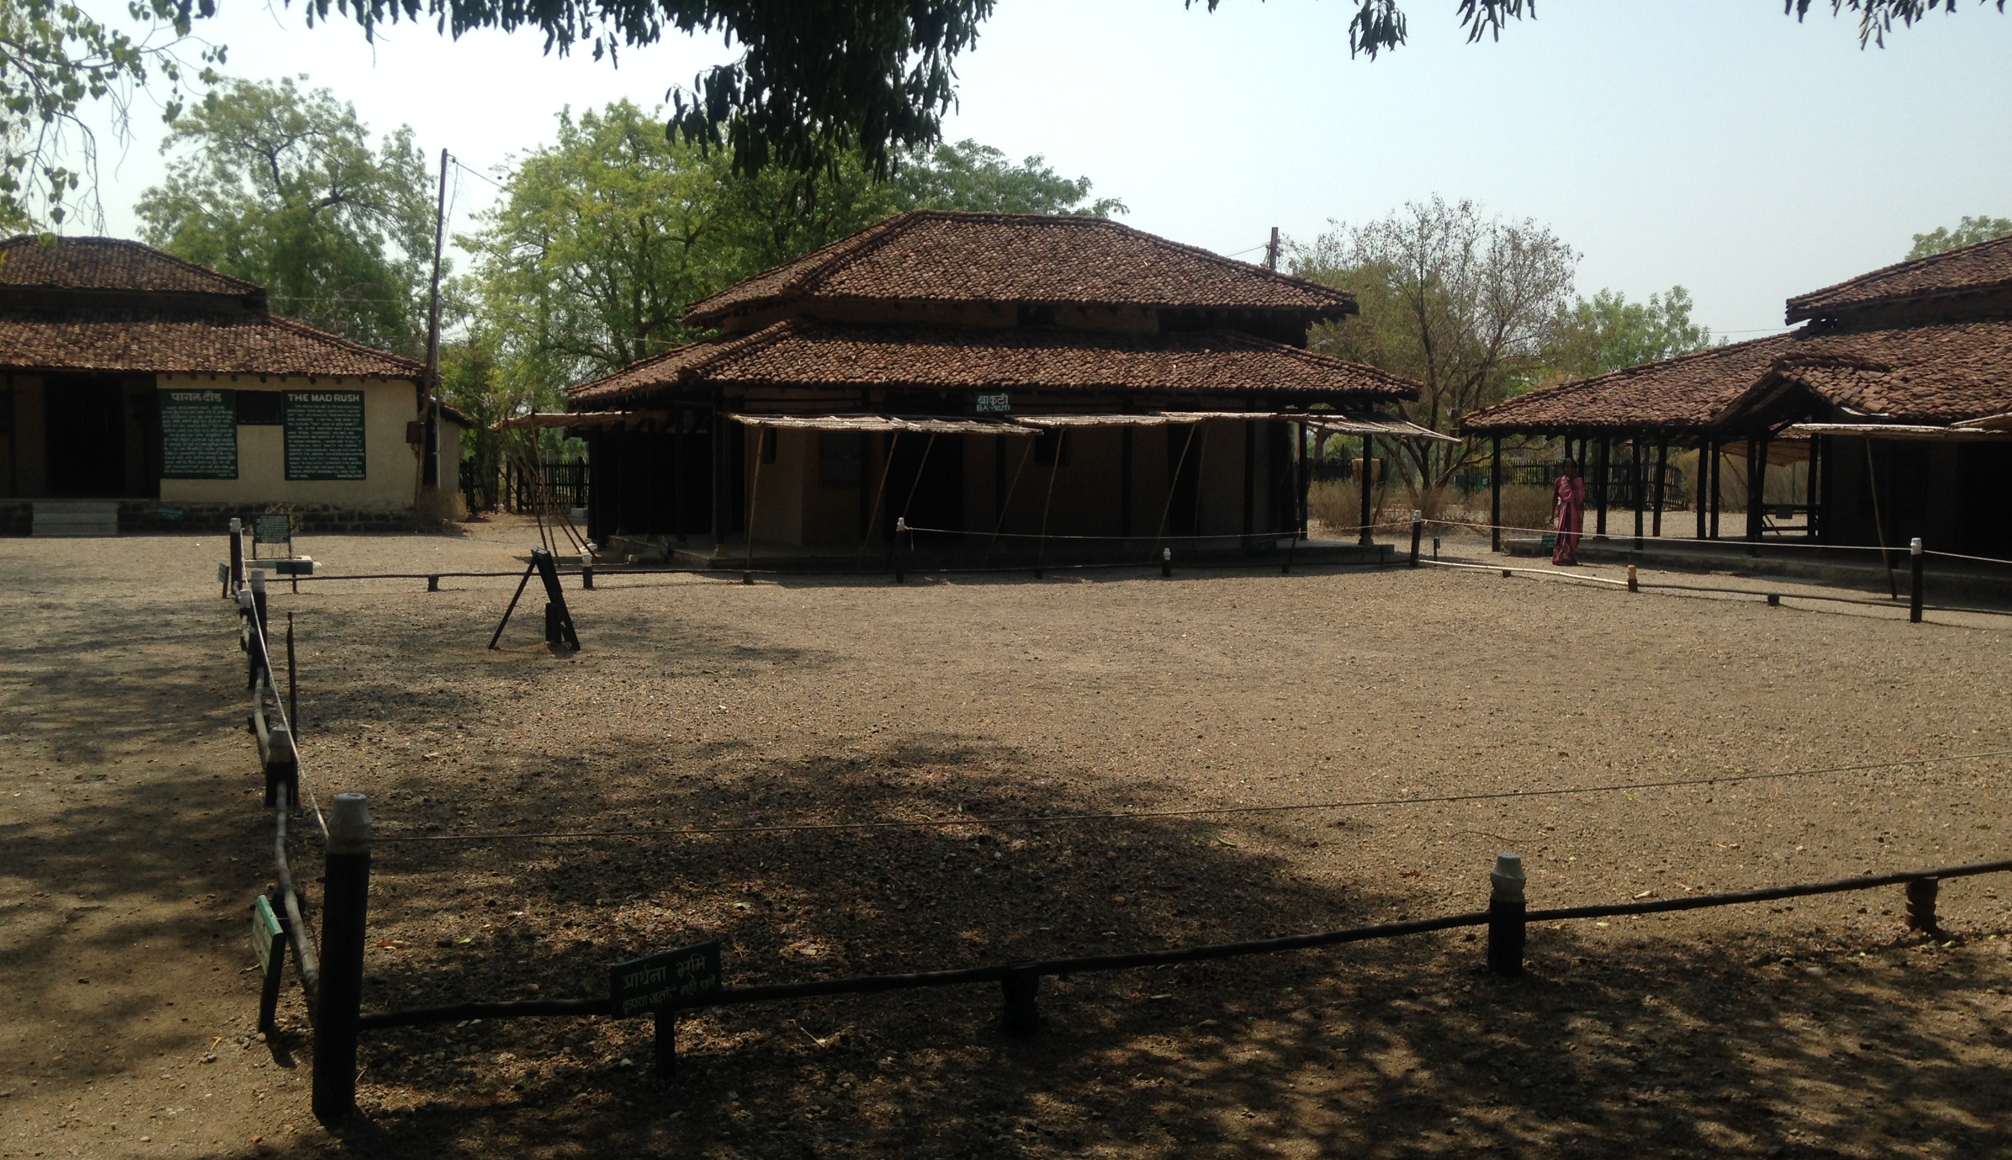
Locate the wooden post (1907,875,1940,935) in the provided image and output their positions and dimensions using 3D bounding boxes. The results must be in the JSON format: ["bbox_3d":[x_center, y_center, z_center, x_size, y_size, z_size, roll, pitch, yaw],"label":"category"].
[{"bbox_3d":[3.074,1.091,6.471,0.098,0.176,0.098,-1,4,-21],"label":"wooden post"}]

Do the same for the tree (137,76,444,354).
[{"bbox_3d":[-20.519,-8.151,54.583,8.790,12.190,8.500,0,4,0],"label":"tree"}]

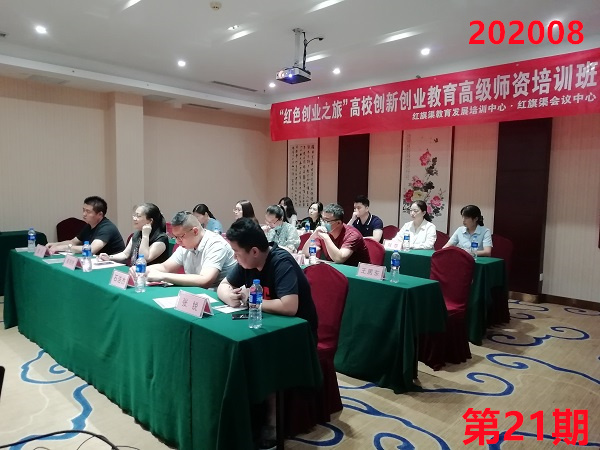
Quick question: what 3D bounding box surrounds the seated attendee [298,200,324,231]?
[{"bbox_3d":[0.193,0.260,6.444,0.473,1.231,0.690,6,7,44],"label":"seated attendee"}]

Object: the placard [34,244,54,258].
[{"bbox_3d":[-2.370,0.238,4.178,0.220,0.104,0.100,6,7,44],"label":"placard"}]

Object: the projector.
[{"bbox_3d":[-0.059,-1.642,4.960,0.305,0.090,0.260,6,7,44],"label":"projector"}]

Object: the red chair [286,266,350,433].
[{"bbox_3d":[-0.010,0.736,2.883,0.470,0.950,0.560,6,7,44],"label":"red chair"}]

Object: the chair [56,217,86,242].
[{"bbox_3d":[-3.022,0.386,6.064,0.560,0.950,0.470,6,7,44],"label":"chair"}]

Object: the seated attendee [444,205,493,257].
[{"bbox_3d":[1.774,0.430,4.912,0.490,1.290,0.720,6,7,44],"label":"seated attendee"}]

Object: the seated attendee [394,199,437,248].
[{"bbox_3d":[1.351,0.360,5.265,0.492,1.280,0.709,6,7,44],"label":"seated attendee"}]

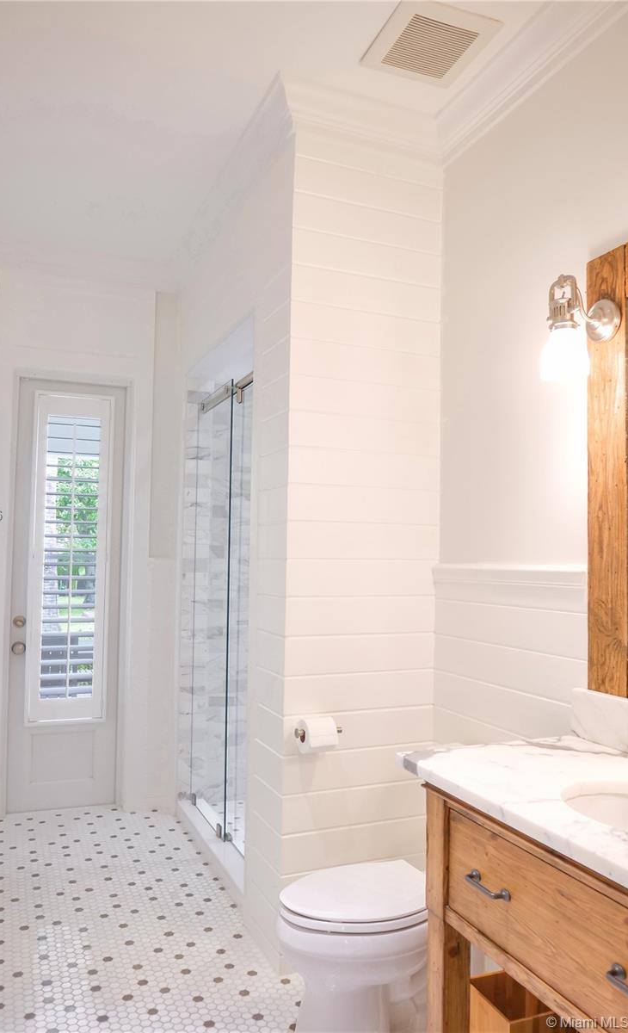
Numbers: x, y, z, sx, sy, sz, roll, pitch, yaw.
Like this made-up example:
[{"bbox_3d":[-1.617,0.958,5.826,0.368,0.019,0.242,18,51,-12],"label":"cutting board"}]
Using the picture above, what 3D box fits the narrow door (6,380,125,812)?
[{"bbox_3d":[-1.362,0.424,3.985,0.585,2.360,0.060,2,-3,-23],"label":"narrow door"}]

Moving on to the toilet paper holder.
[{"bbox_3d":[0.011,0.744,2.463,0.165,0.048,0.080,2,-3,-23],"label":"toilet paper holder"}]

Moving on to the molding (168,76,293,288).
[{"bbox_3d":[-0.446,-1.417,3.340,0.095,0.136,1.880,2,-3,-23],"label":"molding"}]

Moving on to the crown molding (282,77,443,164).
[{"bbox_3d":[0.197,-1.447,2.645,0.728,0.136,0.095,2,-3,-23],"label":"crown molding"}]

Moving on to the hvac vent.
[{"bbox_3d":[0.375,-1.520,2.321,0.336,0.025,0.336,2,-3,-23],"label":"hvac vent"}]

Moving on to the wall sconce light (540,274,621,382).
[{"bbox_3d":[0.711,-0.506,1.947,0.205,0.280,0.130,2,-3,-23],"label":"wall sconce light"}]

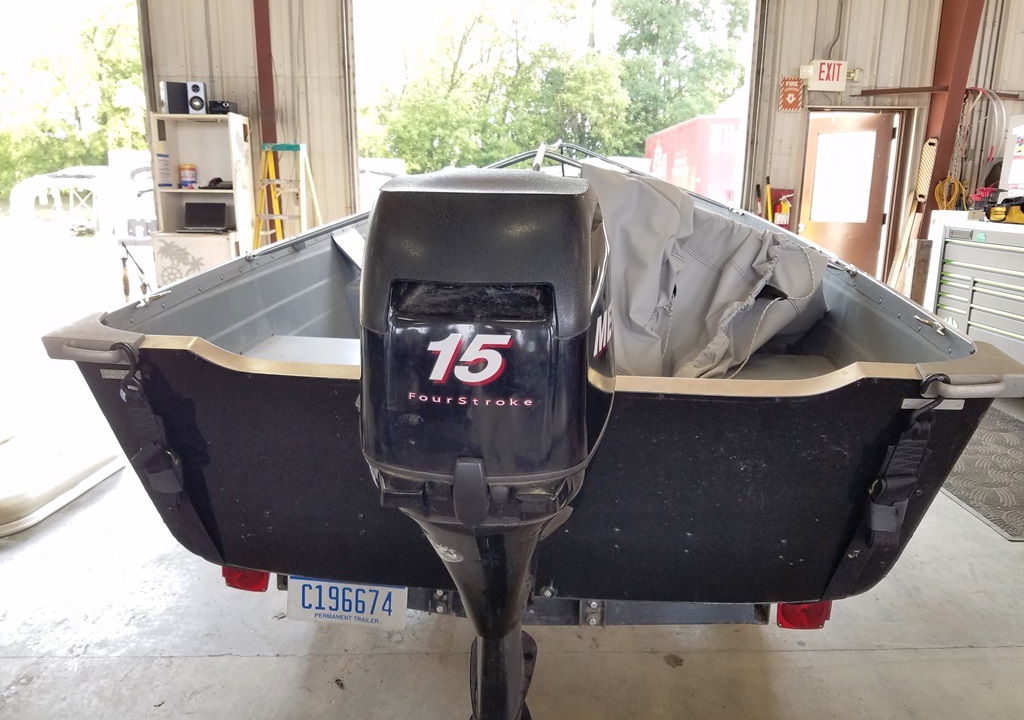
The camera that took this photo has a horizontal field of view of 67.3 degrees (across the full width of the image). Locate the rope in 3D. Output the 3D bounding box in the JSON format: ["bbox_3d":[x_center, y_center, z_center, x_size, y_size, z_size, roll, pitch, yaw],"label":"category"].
[{"bbox_3d":[3.931,-1.448,6.895,0.290,0.420,0.120,0,14,-3],"label":"rope"}]

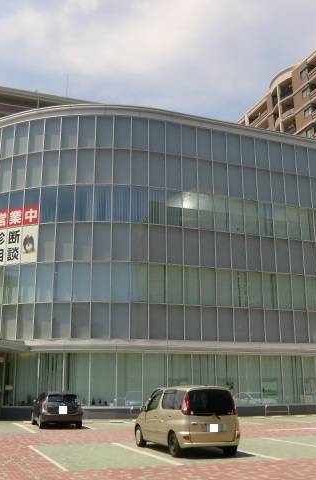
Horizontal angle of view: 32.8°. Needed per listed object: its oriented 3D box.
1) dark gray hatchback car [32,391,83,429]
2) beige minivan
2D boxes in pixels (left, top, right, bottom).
[{"bbox_3d":[-4.225,7.043,22.395,1.700,1.450,4.050,5,-16,-18],"label":"dark gray hatchback car"},{"bbox_3d":[0.654,4.688,14.210,1.680,1.680,3.860,6,-17,-20],"label":"beige minivan"}]

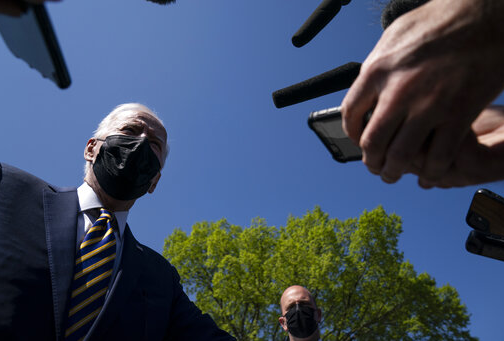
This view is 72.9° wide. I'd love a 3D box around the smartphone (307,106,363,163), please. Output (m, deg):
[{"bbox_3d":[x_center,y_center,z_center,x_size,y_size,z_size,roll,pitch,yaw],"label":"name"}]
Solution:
[{"bbox_3d":[0.134,-0.040,0.321,0.148,0.011,0.075,-6,-36,41],"label":"smartphone"}]

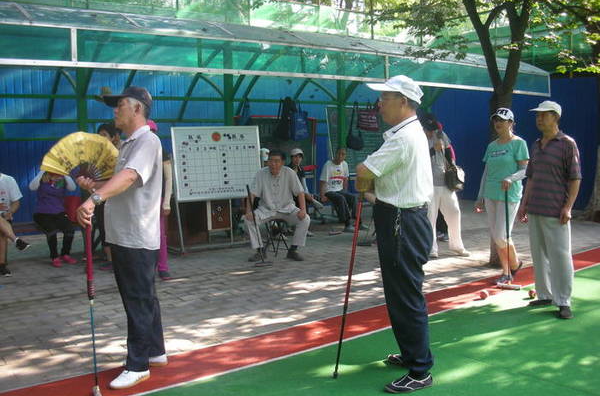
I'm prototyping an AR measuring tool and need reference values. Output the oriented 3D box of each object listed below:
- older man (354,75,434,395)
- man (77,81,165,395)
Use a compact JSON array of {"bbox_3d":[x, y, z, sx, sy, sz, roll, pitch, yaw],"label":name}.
[{"bbox_3d":[0.554,0.164,3.540,0.440,1.730,0.530,0,6,5],"label":"older man"},{"bbox_3d":[-1.047,0.184,3.580,0.510,1.680,0.530,-2,6,-16],"label":"man"}]

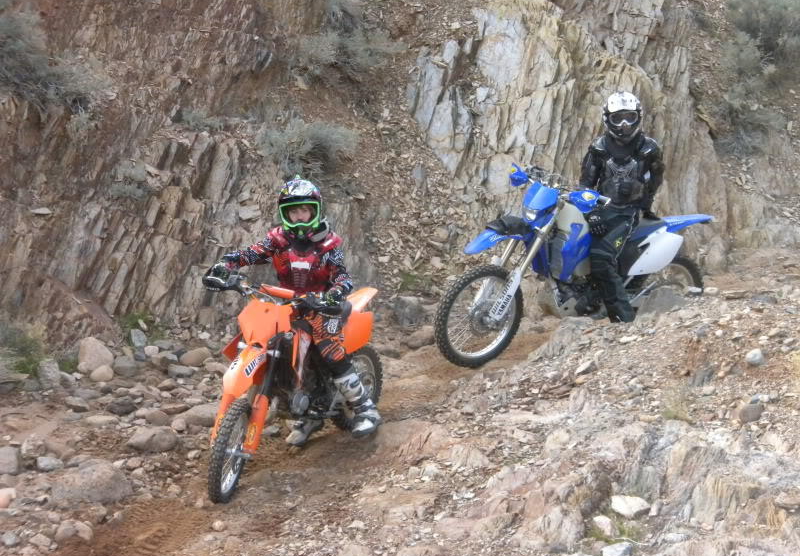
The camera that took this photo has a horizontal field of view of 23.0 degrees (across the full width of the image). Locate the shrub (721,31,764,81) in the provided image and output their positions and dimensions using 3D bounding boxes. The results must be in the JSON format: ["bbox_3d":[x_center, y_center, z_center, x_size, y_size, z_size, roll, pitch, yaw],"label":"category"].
[{"bbox_3d":[2.825,-1.835,16.200,0.360,0.390,0.360,0,5,0],"label":"shrub"}]

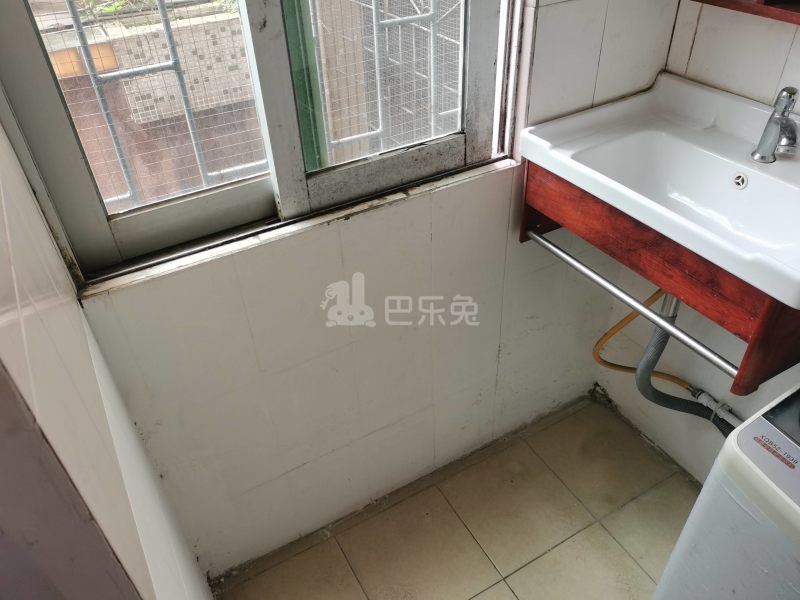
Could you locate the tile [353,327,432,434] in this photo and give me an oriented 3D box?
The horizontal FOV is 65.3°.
[{"bbox_3d":[-0.011,0.178,1.460,0.200,0.305,0.010,-21,42,-21],"label":"tile"}]

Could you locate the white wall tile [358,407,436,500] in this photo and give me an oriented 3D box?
[{"bbox_3d":[0.001,0.399,1.636,0.200,0.257,0.010,-21,42,-21],"label":"white wall tile"}]

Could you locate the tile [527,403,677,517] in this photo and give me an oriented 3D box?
[{"bbox_3d":[0.562,0.441,1.759,0.295,0.010,0.300,-21,42,-21],"label":"tile"}]

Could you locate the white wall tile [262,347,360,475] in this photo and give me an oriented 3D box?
[{"bbox_3d":[-0.185,0.245,1.388,0.200,0.305,0.010,-21,42,-21],"label":"white wall tile"}]

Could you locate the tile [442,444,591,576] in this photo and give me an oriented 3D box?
[{"bbox_3d":[0.303,0.540,1.652,0.300,0.010,0.300,-21,42,-21],"label":"tile"}]

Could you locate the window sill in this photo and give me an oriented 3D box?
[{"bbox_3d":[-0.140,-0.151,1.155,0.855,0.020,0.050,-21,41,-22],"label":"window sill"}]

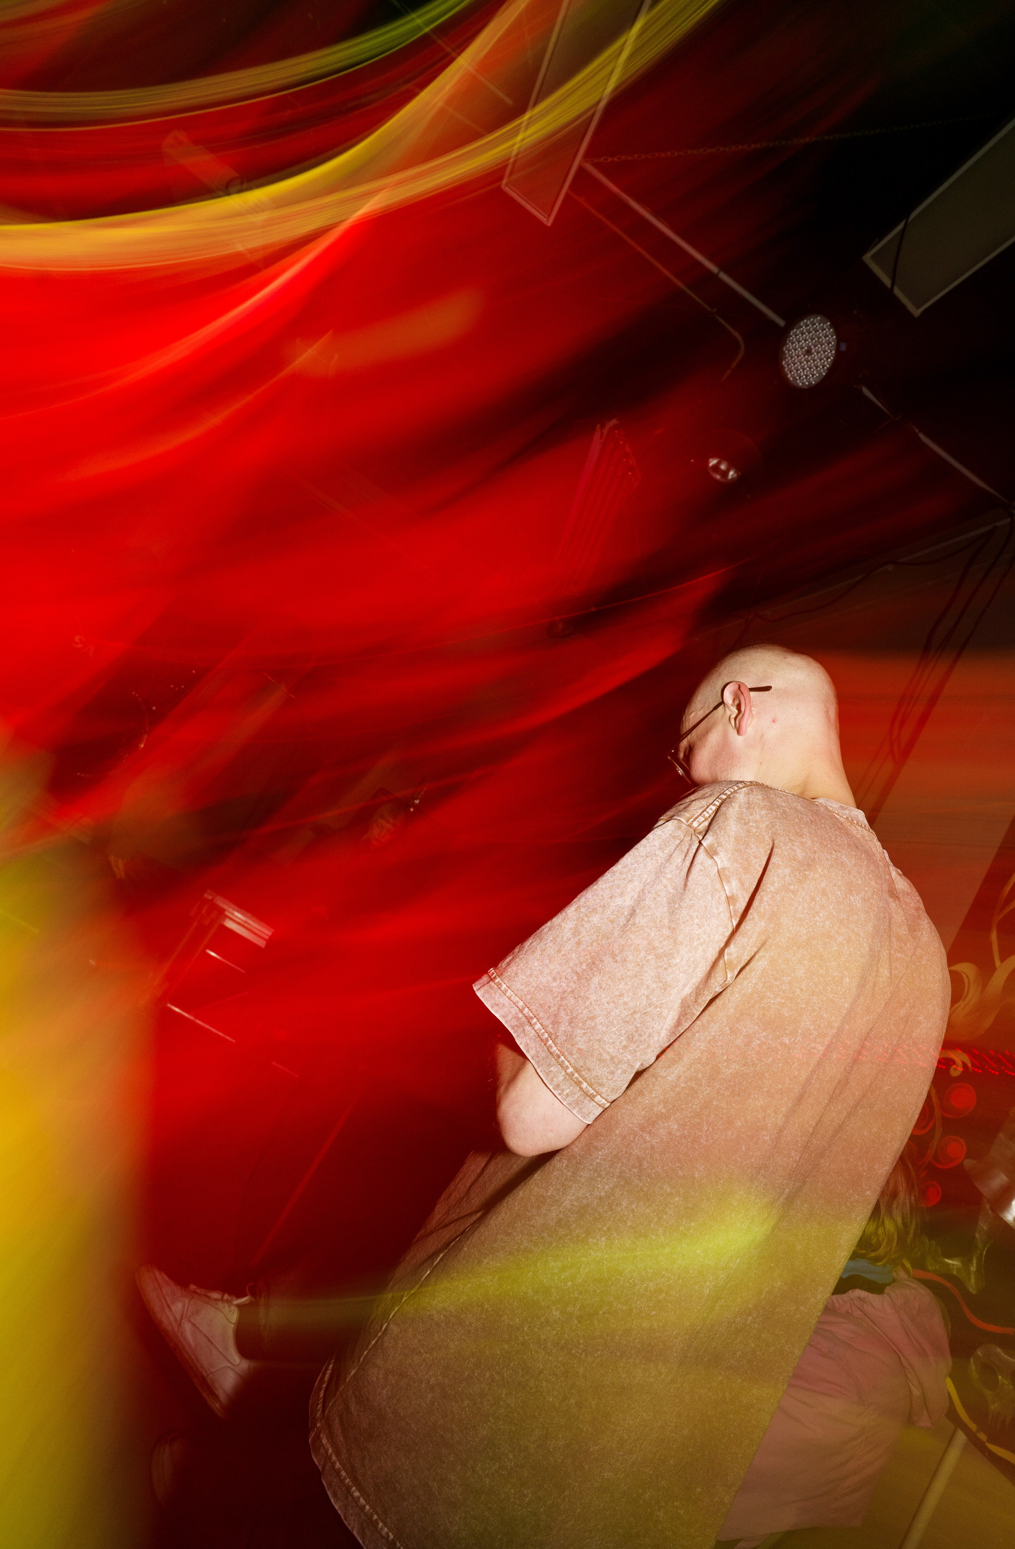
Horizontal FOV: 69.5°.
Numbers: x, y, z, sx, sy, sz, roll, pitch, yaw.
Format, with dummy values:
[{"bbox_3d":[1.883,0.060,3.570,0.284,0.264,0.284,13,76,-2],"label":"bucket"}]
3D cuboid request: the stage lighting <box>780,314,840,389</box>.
[{"bbox_3d":[0.932,-1.264,2.185,0.200,0.130,0.200,21,-55,52],"label":"stage lighting"}]

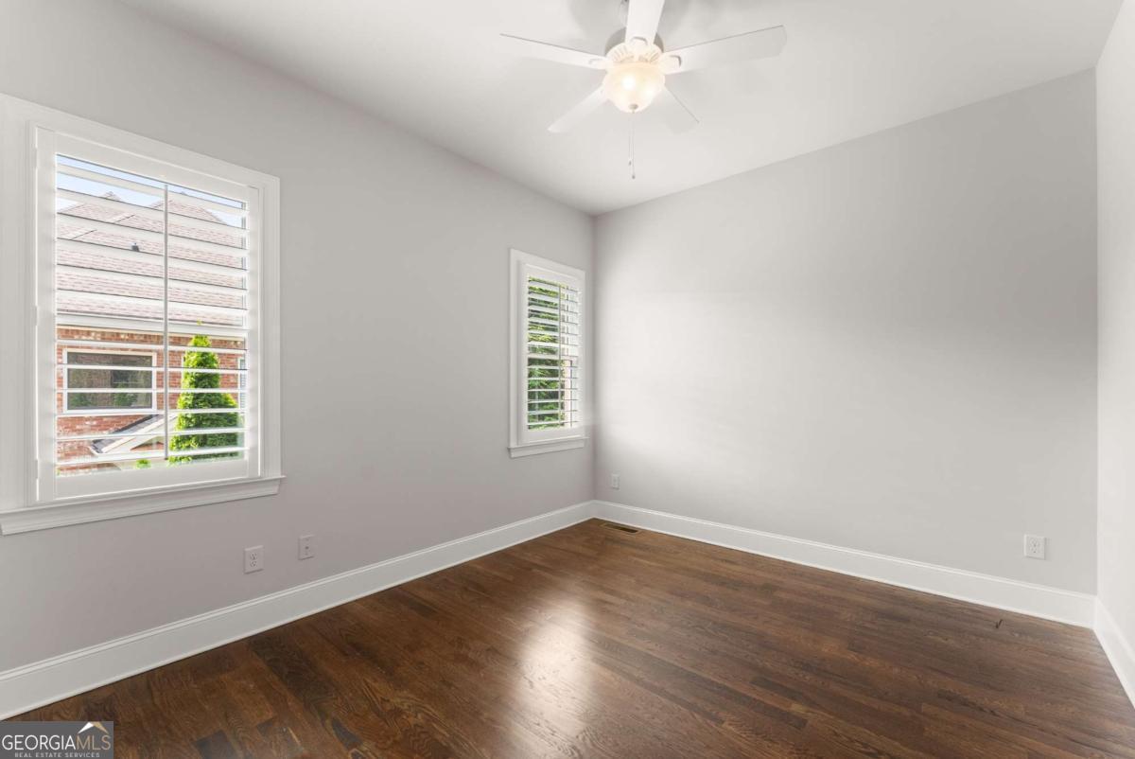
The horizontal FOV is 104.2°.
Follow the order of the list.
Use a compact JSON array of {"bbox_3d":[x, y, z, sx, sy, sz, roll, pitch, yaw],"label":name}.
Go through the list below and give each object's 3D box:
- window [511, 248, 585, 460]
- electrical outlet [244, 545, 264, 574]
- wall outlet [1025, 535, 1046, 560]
[{"bbox_3d":[-0.145,-0.183,3.621,0.090,1.555,0.860,-1,-1,42],"label":"window"},{"bbox_3d":[-1.505,0.868,2.128,0.010,0.116,0.073,-1,-1,42],"label":"electrical outlet"},{"bbox_3d":[2.421,0.869,2.287,0.073,0.116,0.010,-1,-1,39],"label":"wall outlet"}]

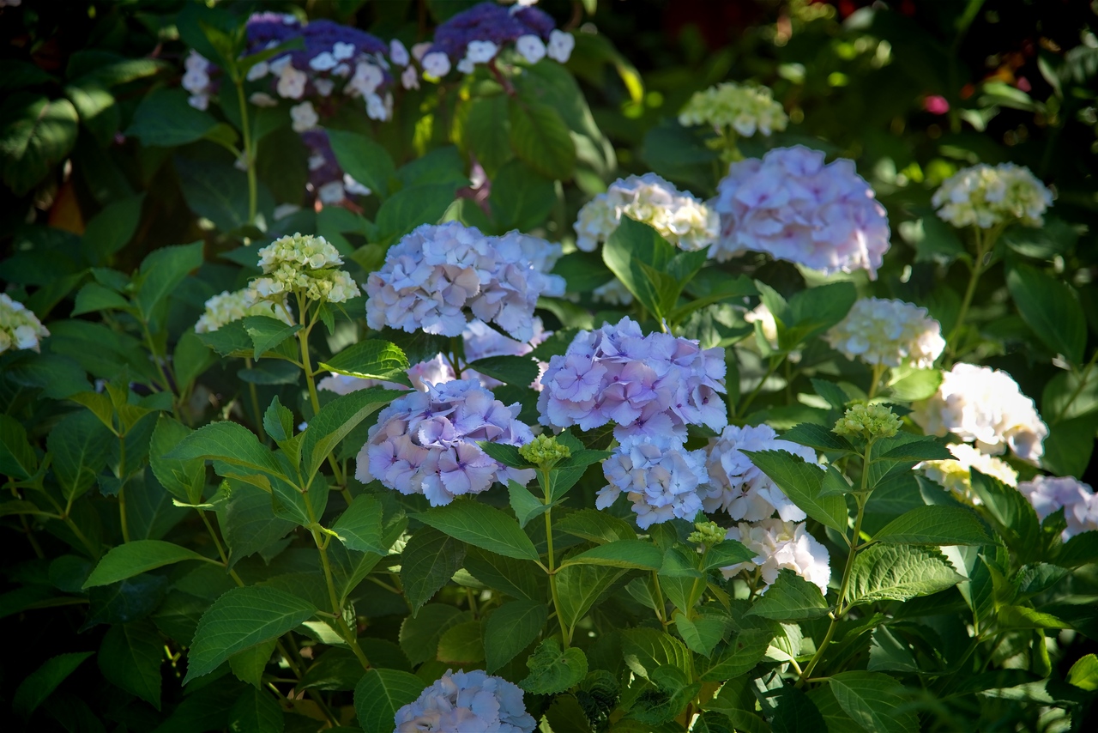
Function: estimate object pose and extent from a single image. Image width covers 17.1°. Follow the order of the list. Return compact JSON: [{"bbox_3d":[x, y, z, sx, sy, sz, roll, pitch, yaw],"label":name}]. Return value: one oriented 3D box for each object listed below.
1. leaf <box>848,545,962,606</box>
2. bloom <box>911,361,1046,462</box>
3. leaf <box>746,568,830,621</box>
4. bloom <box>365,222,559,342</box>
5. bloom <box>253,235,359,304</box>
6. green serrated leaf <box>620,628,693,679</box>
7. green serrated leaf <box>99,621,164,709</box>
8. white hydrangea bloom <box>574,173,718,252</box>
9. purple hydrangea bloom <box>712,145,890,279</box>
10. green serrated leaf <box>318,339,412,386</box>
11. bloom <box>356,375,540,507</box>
[{"bbox_3d":[0.302,0.177,3.100,0.102,0.022,0.075,-14,41,17],"label":"leaf"},{"bbox_3d":[0.403,0.044,3.420,0.125,0.090,0.125,0,12,0],"label":"bloom"},{"bbox_3d":[0.201,0.192,3.080,0.084,0.020,0.062,-2,32,-29],"label":"leaf"},{"bbox_3d":[-0.079,-0.077,3.330,0.168,0.105,0.155,0,12,0],"label":"bloom"},{"bbox_3d":[-0.213,-0.086,3.220,0.092,0.060,0.090,0,12,0],"label":"bloom"},{"bbox_3d":[0.089,0.239,3.017,0.081,0.019,0.057,40,38,-6],"label":"green serrated leaf"},{"bbox_3d":[-0.350,0.254,3.100,0.058,0.091,0.015,-21,-28,-3],"label":"green serrated leaf"},{"bbox_3d":[0.092,-0.146,3.493,0.137,0.072,0.129,0,11,0],"label":"white hydrangea bloom"},{"bbox_3d":[0.244,-0.149,3.534,0.172,0.122,0.160,0,11,0],"label":"purple hydrangea bloom"},{"bbox_3d":[-0.157,-0.003,3.131,0.090,0.021,0.052,14,38,22],"label":"green serrated leaf"},{"bbox_3d":[-0.090,0.065,3.152,0.153,0.103,0.145,0,11,0],"label":"bloom"}]

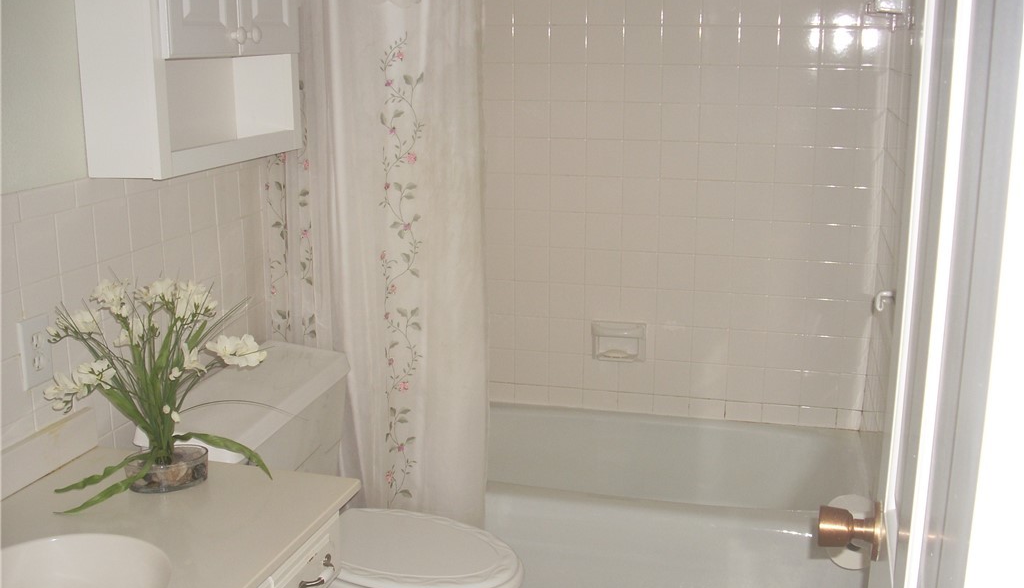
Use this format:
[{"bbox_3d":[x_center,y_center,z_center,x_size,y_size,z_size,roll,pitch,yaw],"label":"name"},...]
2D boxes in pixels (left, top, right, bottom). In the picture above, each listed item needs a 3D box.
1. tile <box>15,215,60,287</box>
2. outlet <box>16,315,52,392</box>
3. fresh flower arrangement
[{"bbox_3d":[-0.813,-0.075,1.871,0.008,0.108,0.108,3,13,14],"label":"tile"},{"bbox_3d":[-0.816,0.099,1.874,0.008,0.117,0.072,3,13,14],"label":"outlet"},{"bbox_3d":[-0.595,0.154,1.827,0.345,0.342,0.270,3,13,14],"label":"fresh flower arrangement"}]

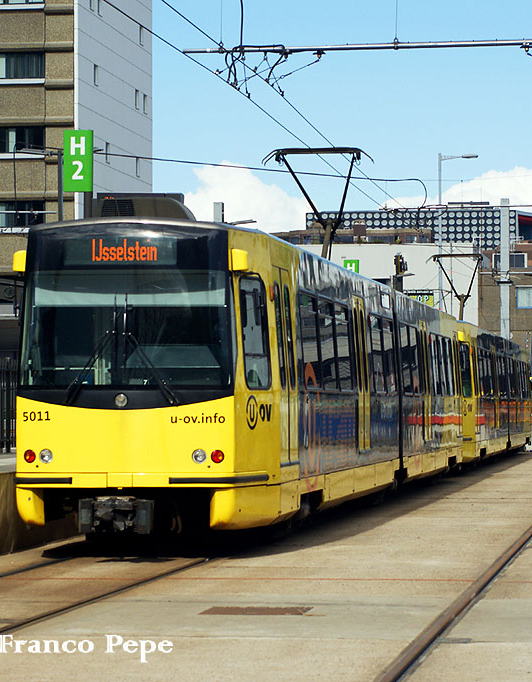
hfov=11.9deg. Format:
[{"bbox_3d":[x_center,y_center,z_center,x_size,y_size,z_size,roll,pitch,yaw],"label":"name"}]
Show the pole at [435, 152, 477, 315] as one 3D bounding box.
[{"bbox_3d":[7.076,-1.569,94.069,1.450,10.650,0.280,0,-1,0],"label":"pole"}]

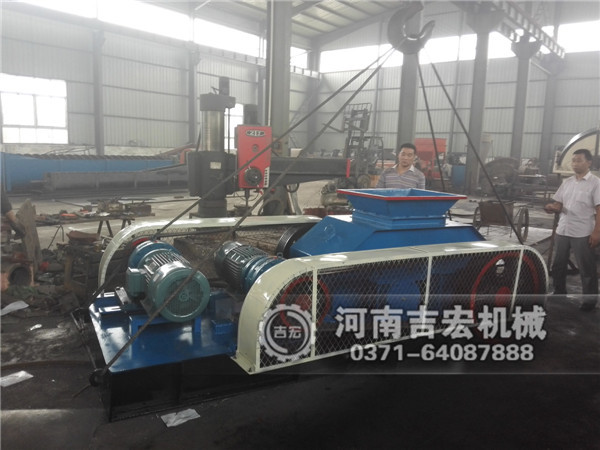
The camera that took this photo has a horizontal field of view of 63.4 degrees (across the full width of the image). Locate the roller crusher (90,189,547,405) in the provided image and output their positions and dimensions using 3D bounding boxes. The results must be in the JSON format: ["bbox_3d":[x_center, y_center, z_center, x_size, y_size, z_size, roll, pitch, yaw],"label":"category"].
[{"bbox_3d":[0.062,0.347,4.088,3.328,1.201,2.163,-3,10,-28],"label":"roller crusher"}]

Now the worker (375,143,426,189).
[{"bbox_3d":[1.120,-0.055,5.450,0.540,1.710,0.360,5,9,20],"label":"worker"}]

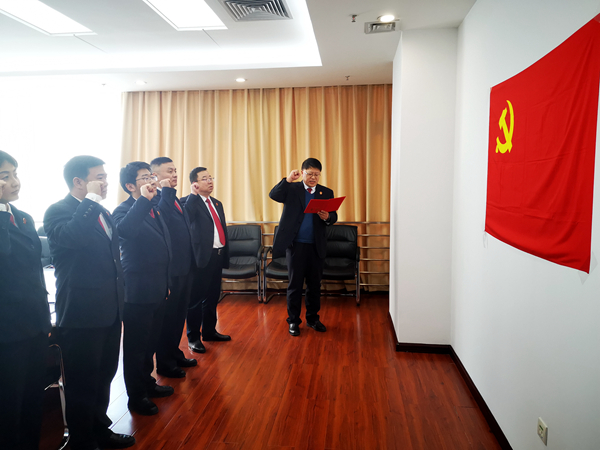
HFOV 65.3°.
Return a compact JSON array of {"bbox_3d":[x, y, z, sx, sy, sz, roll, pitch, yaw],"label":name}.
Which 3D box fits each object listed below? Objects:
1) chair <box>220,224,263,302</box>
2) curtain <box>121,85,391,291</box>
[{"bbox_3d":[-0.758,0.504,6.330,0.568,0.960,0.600,0,5,2],"label":"chair"},{"bbox_3d":[-0.615,-0.493,6.675,3.856,2.844,0.150,0,5,7],"label":"curtain"}]

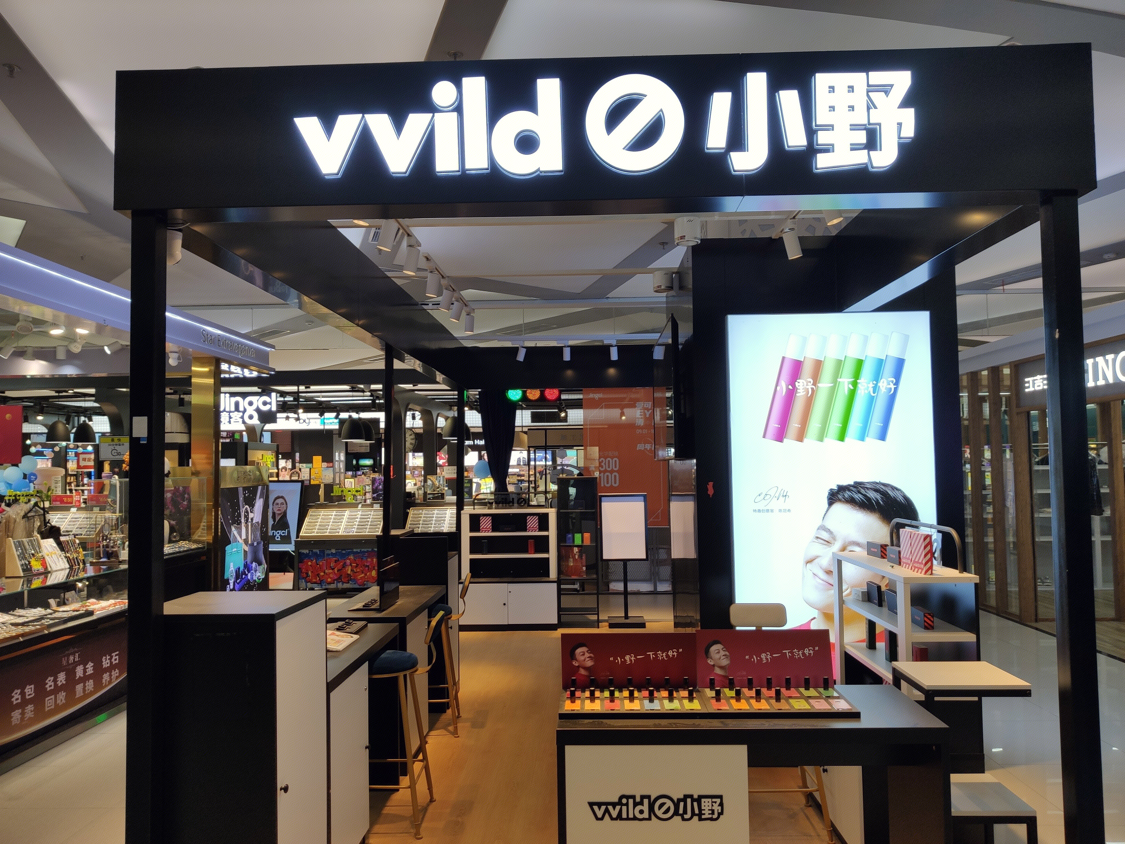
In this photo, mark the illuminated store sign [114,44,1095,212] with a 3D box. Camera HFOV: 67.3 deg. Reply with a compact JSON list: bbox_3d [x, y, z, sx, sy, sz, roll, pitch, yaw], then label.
[{"bbox_3d":[0.102,-0.862,2.539,2.879,0.427,0.150,-1,-3,2],"label":"illuminated store sign"}]

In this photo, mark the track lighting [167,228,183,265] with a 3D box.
[{"bbox_3d":[-1.239,-0.552,2.674,0.080,0.120,0.080,-1,-3,2],"label":"track lighting"}]

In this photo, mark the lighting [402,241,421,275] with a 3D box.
[{"bbox_3d":[-0.795,-0.869,4.455,0.080,0.180,0.082,-1,-3,2],"label":"lighting"}]

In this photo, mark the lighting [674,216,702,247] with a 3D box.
[{"bbox_3d":[0.632,-0.964,4.279,0.135,0.125,0.135,-1,-3,2],"label":"lighting"}]

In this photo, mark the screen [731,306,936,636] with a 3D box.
[{"bbox_3d":[1.451,0.382,4.548,1.071,1.940,0.080,-1,-3,2],"label":"screen"}]

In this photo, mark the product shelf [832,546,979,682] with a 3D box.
[{"bbox_3d":[1.413,0.916,3.530,0.281,0.656,0.845,-1,-3,2],"label":"product shelf"}]

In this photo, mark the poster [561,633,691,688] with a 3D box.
[{"bbox_3d":[0.239,0.850,3.005,0.476,0.195,0.012,-1,-15,2],"label":"poster"}]

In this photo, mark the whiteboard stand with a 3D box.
[{"bbox_3d":[0.589,1.317,8.151,0.461,1.253,0.260,-1,-3,2],"label":"whiteboard stand"}]

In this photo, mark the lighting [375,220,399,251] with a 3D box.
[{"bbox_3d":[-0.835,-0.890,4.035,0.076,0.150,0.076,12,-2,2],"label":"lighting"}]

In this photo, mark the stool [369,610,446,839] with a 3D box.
[{"bbox_3d":[-0.795,1.383,3.998,0.529,0.971,0.458,-1,-3,-1],"label":"stool"}]

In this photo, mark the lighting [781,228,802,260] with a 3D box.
[{"bbox_3d":[1.161,-0.899,4.277,0.074,0.150,0.074,-11,-3,1],"label":"lighting"}]

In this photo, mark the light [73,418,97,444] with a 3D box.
[{"bbox_3d":[-7.481,0.151,13.233,0.325,0.335,0.325,-1,-3,2],"label":"light"}]

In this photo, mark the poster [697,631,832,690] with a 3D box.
[{"bbox_3d":[0.687,0.798,2.862,0.449,0.190,0.025,-1,-13,2],"label":"poster"}]

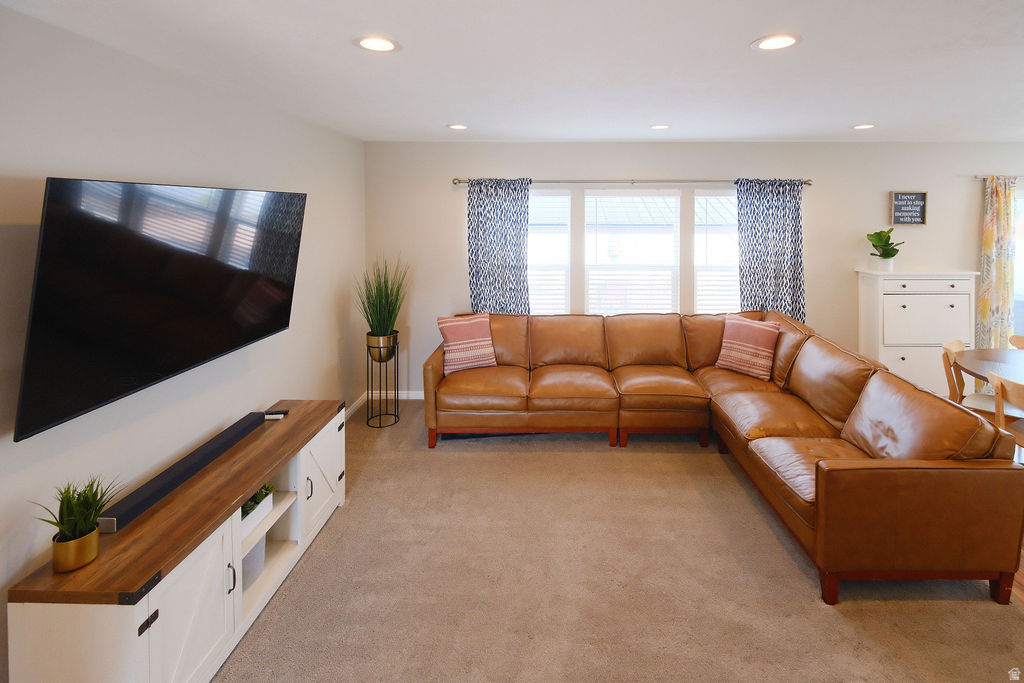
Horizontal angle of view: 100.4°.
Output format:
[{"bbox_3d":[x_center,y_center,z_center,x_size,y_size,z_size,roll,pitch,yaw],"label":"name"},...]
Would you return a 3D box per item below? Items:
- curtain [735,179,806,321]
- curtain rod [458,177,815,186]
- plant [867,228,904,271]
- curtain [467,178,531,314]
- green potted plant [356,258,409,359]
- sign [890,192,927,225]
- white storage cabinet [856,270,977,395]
[{"bbox_3d":[2.393,-0.560,3.950,0.610,1.860,0.110,0,7,2],"label":"curtain"},{"bbox_3d":[1.105,-1.477,3.940,3.310,0.070,0.080,0,7,2],"label":"curtain rod"},{"bbox_3d":[3.380,-0.825,3.860,0.280,0.370,0.260,0,7,2],"label":"plant"},{"bbox_3d":[-0.125,-0.570,3.950,0.580,1.880,0.110,0,7,2],"label":"curtain"},{"bbox_3d":[-1.090,-0.270,3.600,0.430,0.890,0.390,0,7,2],"label":"green potted plant"},{"bbox_3d":[3.708,-1.240,3.985,0.315,0.305,0.040,0,7,2],"label":"sign"},{"bbox_3d":[3.650,-0.020,3.870,0.870,1.250,0.300,0,7,2],"label":"white storage cabinet"}]

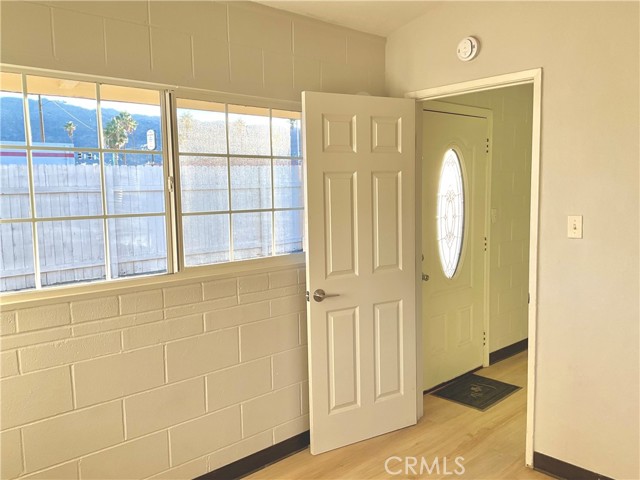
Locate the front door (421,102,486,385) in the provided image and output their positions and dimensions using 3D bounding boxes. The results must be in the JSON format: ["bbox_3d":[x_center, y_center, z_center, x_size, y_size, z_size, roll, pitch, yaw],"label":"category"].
[{"bbox_3d":[0.996,0.077,4.091,0.914,2.030,0.050,-6,7,-42],"label":"front door"}]

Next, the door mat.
[{"bbox_3d":[1.166,1.118,3.980,0.585,0.010,0.450,-6,7,-42],"label":"door mat"}]

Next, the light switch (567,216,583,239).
[{"bbox_3d":[1.243,-0.060,2.616,0.013,0.115,0.071,-6,7,-42],"label":"light switch"}]

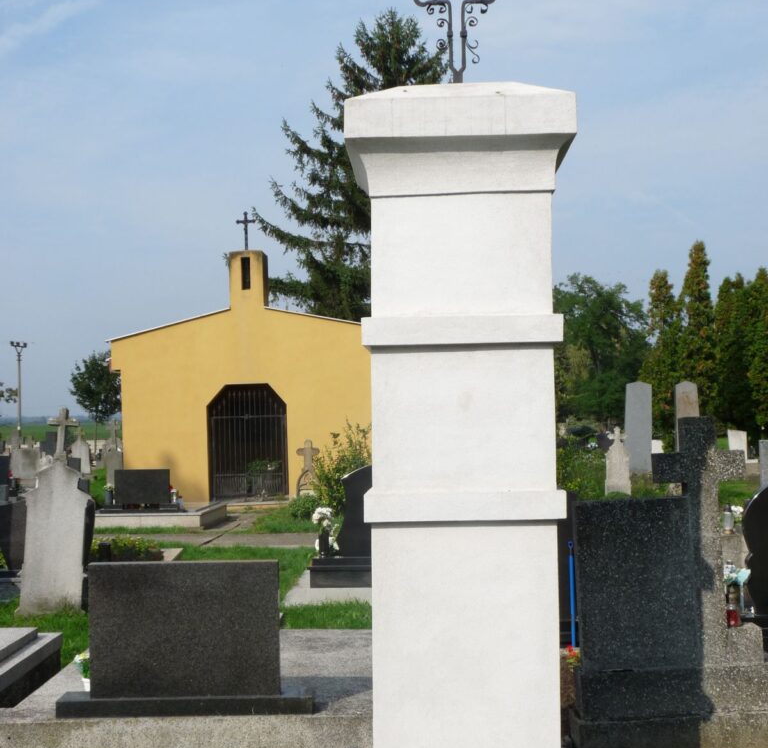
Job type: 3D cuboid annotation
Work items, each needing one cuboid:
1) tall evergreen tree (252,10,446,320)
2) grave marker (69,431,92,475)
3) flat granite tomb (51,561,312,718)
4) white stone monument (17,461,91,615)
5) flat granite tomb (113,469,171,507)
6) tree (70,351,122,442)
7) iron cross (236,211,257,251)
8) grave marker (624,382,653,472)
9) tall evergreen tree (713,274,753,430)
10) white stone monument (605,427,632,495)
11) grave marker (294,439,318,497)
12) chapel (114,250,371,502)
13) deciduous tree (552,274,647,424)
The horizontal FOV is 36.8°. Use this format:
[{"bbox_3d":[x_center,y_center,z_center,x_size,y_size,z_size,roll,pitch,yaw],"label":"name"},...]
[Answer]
[{"bbox_3d":[0.364,-3.619,32.210,7.600,12.700,7.600,-1,-2,2],"label":"tall evergreen tree"},{"bbox_3d":[-8.741,2.322,33.462,0.640,1.340,0.280,-1,-2,2],"label":"grave marker"},{"bbox_3d":[-0.903,1.221,5.367,1.150,0.670,0.240,-1,-2,2],"label":"flat granite tomb"},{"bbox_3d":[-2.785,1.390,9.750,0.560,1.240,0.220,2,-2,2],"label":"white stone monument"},{"bbox_3d":[-3.707,1.833,17.855,0.860,0.630,0.200,-1,-2,2],"label":"flat granite tomb"},{"bbox_3d":[-12.021,1.295,47.924,2.300,4.500,2.300,-1,-2,2],"label":"tree"},{"bbox_3d":[-2.646,-2.761,22.200,0.385,0.760,0.060,-1,-2,4],"label":"iron cross"},{"bbox_3d":[5.980,1.343,27.361,0.640,2.200,0.250,-1,-2,2],"label":"grave marker"},{"bbox_3d":[15.708,-0.789,52.000,1.850,7.400,1.850,-1,-2,0],"label":"tall evergreen tree"},{"bbox_3d":[4.309,1.608,21.200,0.490,1.280,0.220,-1,-2,3],"label":"white stone monument"},{"bbox_3d":[-1.411,1.756,21.000,0.440,1.170,0.180,-1,-2,4],"label":"grave marker"},{"bbox_3d":[-2.312,0.230,23.493,4.870,4.560,6.300,-1,-2,2],"label":"chapel"},{"bbox_3d":[11.209,-0.933,62.145,6.600,8.800,6.600,-1,-2,2],"label":"deciduous tree"}]

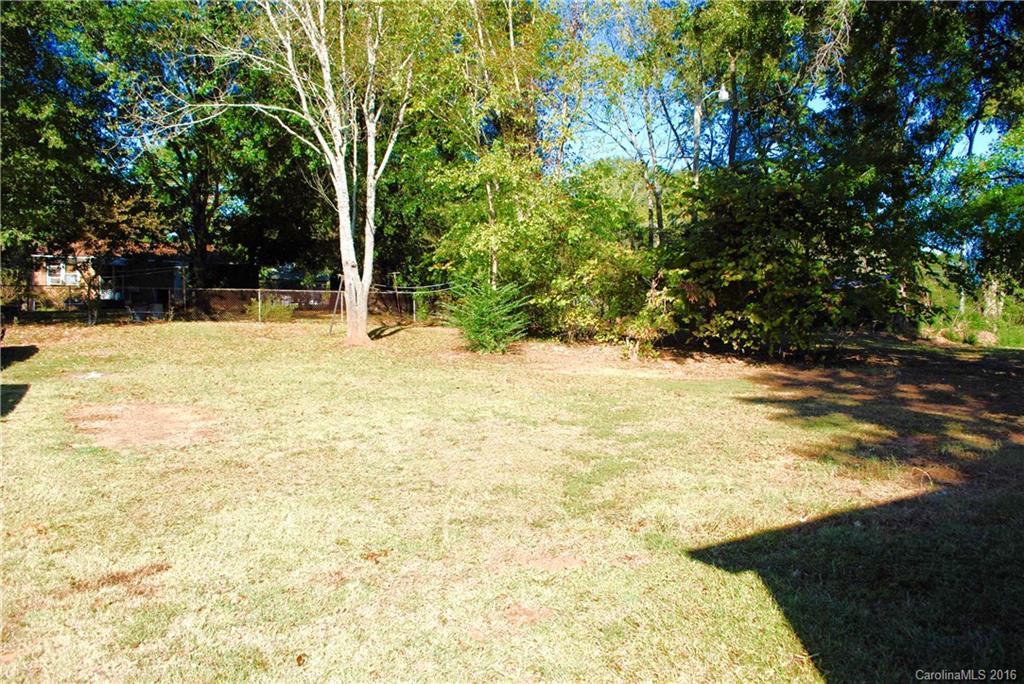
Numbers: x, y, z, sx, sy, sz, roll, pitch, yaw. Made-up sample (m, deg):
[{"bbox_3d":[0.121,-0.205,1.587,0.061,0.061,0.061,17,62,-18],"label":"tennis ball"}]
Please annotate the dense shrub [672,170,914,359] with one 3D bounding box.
[{"bbox_3d":[6.693,-2.021,18.600,5.600,4.350,4.200,0,5,0],"label":"dense shrub"}]

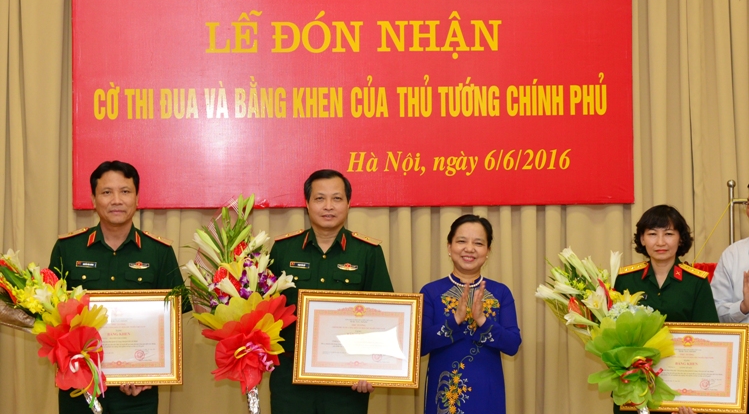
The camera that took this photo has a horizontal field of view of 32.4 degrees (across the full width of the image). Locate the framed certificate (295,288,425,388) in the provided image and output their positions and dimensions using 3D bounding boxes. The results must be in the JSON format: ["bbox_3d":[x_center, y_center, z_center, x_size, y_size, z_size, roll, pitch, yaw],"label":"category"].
[{"bbox_3d":[-0.062,0.524,5.140,0.500,0.380,0.030,3,-12,3],"label":"framed certificate"}]

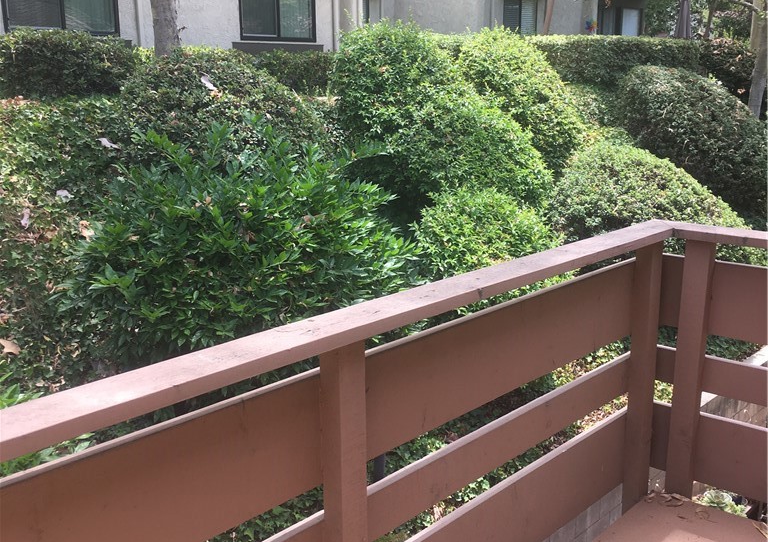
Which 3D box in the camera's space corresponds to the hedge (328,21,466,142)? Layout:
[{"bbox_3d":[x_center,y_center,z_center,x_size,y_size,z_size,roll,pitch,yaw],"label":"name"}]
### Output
[{"bbox_3d":[0.139,-1.695,8.037,1.250,1.218,1.250,0,13,1],"label":"hedge"}]

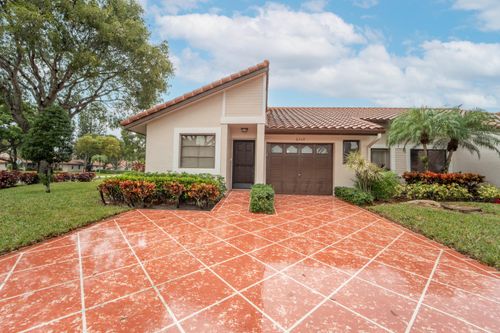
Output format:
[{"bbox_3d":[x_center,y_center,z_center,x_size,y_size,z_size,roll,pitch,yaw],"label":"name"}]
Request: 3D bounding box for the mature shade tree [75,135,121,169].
[{"bbox_3d":[-28.000,-2.600,36.000,6.800,6.600,6.500,1,-1,0],"label":"mature shade tree"}]

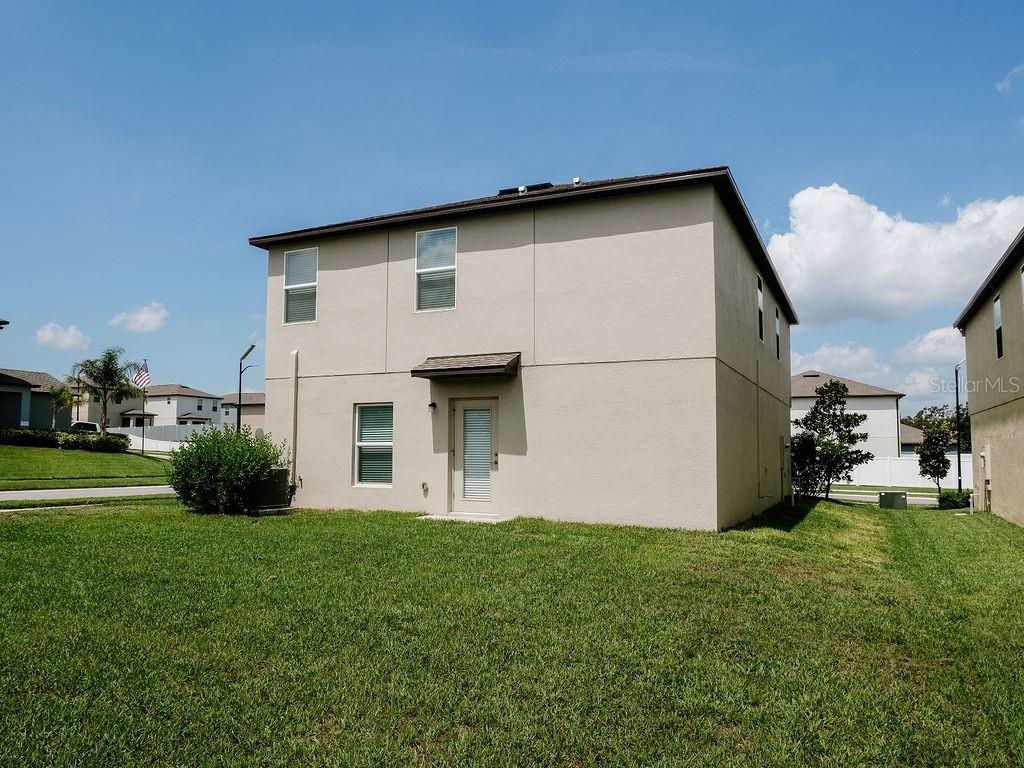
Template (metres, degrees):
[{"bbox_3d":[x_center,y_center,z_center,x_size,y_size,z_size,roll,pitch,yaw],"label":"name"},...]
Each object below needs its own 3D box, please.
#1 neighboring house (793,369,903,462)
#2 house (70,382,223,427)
[{"bbox_3d":[23.929,3.232,57.123,10.200,7.922,16.000,-1,-5,16],"label":"neighboring house"},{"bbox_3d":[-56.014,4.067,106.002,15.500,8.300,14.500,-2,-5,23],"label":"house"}]

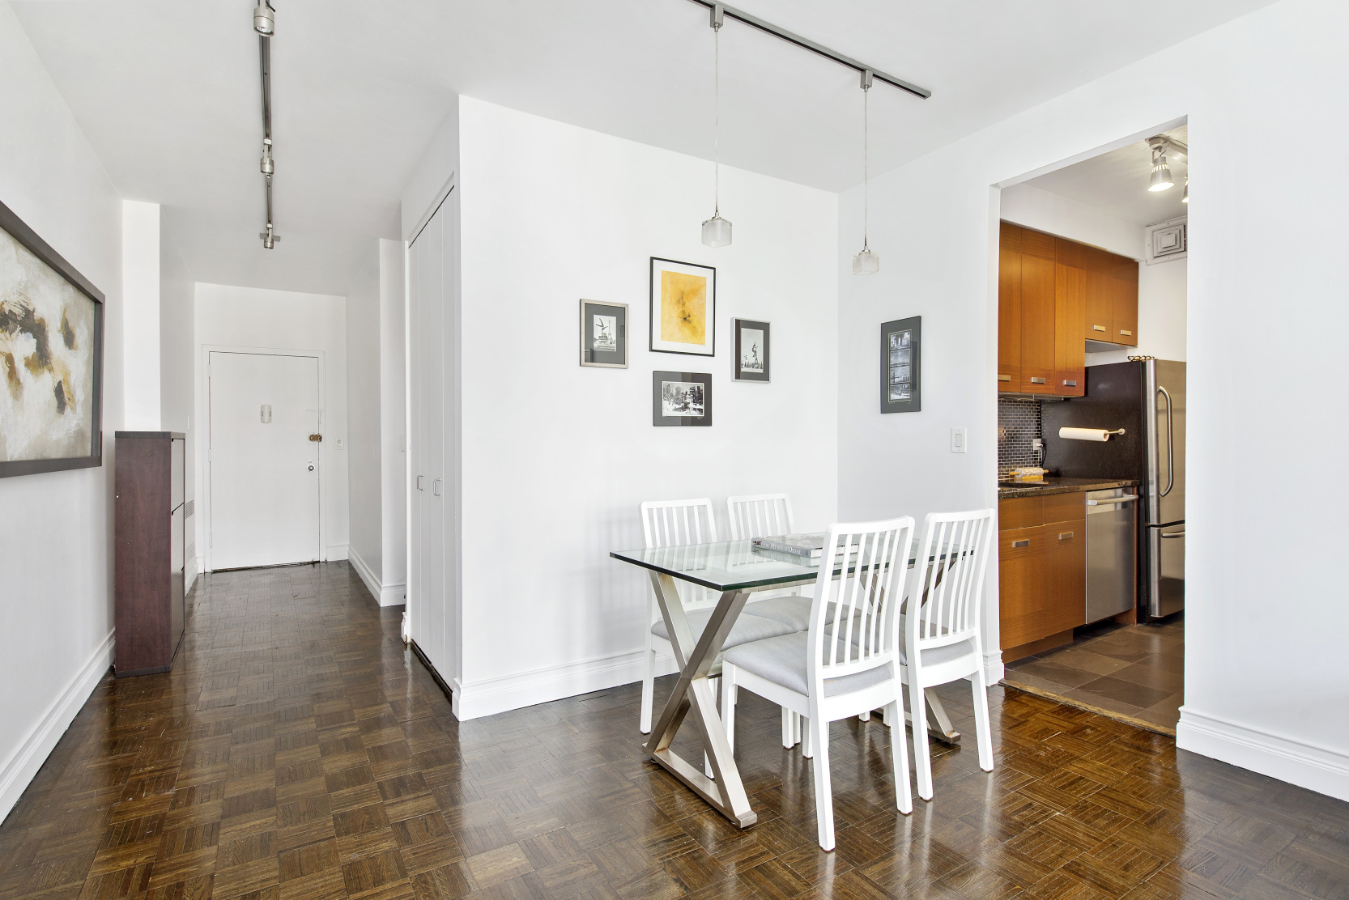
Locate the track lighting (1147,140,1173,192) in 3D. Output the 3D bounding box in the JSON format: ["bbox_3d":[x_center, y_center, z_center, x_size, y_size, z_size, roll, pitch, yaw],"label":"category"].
[{"bbox_3d":[2.454,-1.428,3.402,0.132,0.241,0.132,0,0,-32],"label":"track lighting"}]

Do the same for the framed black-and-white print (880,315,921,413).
[{"bbox_3d":[1.240,-0.457,3.696,0.020,0.505,0.253,0,0,-32],"label":"framed black-and-white print"}]

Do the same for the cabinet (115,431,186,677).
[{"bbox_3d":[-2.961,0.526,3.836,0.244,1.247,0.899,0,0,-32],"label":"cabinet"}]

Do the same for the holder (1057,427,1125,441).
[{"bbox_3d":[2.743,-0.107,4.434,0.146,0.088,0.363,0,0,-32],"label":"holder"}]

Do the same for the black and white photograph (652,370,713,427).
[{"bbox_3d":[0.047,-0.259,3.488,0.348,0.277,0.020,0,0,-32],"label":"black and white photograph"}]

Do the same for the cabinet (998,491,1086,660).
[{"bbox_3d":[1.860,0.692,3.942,0.853,0.886,0.618,0,0,-32],"label":"cabinet"}]

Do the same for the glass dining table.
[{"bbox_3d":[0.460,0.767,2.568,1.202,0.759,0.734,0,0,-32],"label":"glass dining table"}]

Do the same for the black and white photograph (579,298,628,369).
[{"bbox_3d":[-0.336,-0.552,3.251,0.245,0.314,0.022,0,0,-32],"label":"black and white photograph"}]

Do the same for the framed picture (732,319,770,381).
[{"bbox_3d":[0.426,-0.542,3.720,0.254,0.344,0.020,0,0,-32],"label":"framed picture"}]

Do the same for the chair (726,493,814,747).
[{"bbox_3d":[0.532,0.669,2.929,0.430,0.950,0.510,0,0,-32],"label":"chair"}]

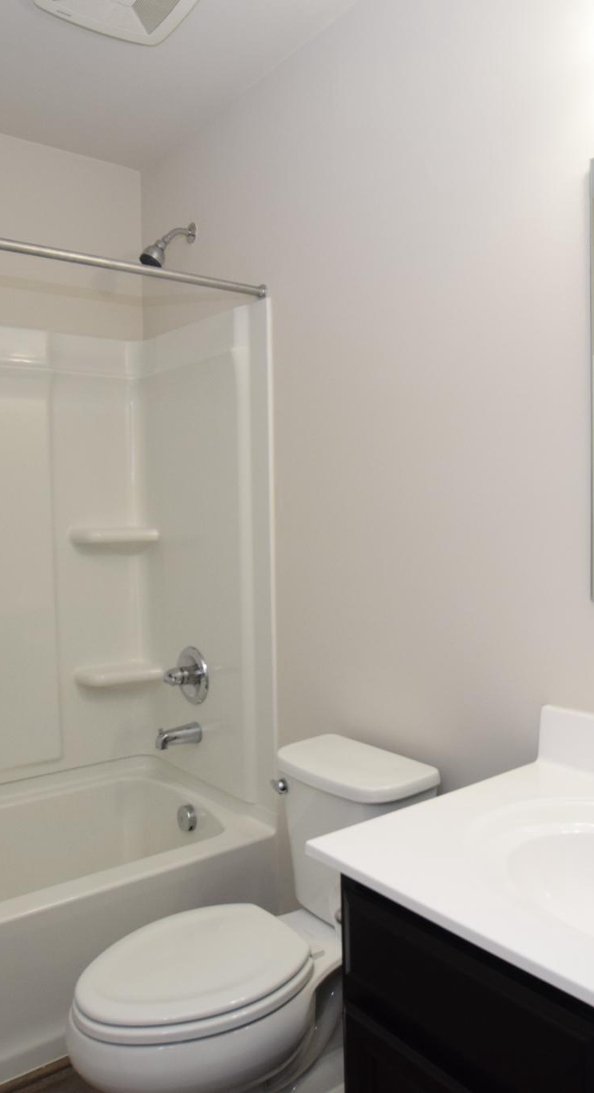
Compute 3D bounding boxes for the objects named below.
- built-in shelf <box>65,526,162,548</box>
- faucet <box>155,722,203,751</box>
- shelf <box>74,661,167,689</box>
[{"bbox_3d":[-0.618,-0.035,2.464,0.265,0.050,0.120,-3,3,-37],"label":"built-in shelf"},{"bbox_3d":[-0.381,0.607,2.330,0.145,0.065,0.060,-3,3,-37],"label":"faucet"},{"bbox_3d":[-0.606,0.438,2.478,0.260,0.045,0.120,-3,3,-37],"label":"shelf"}]

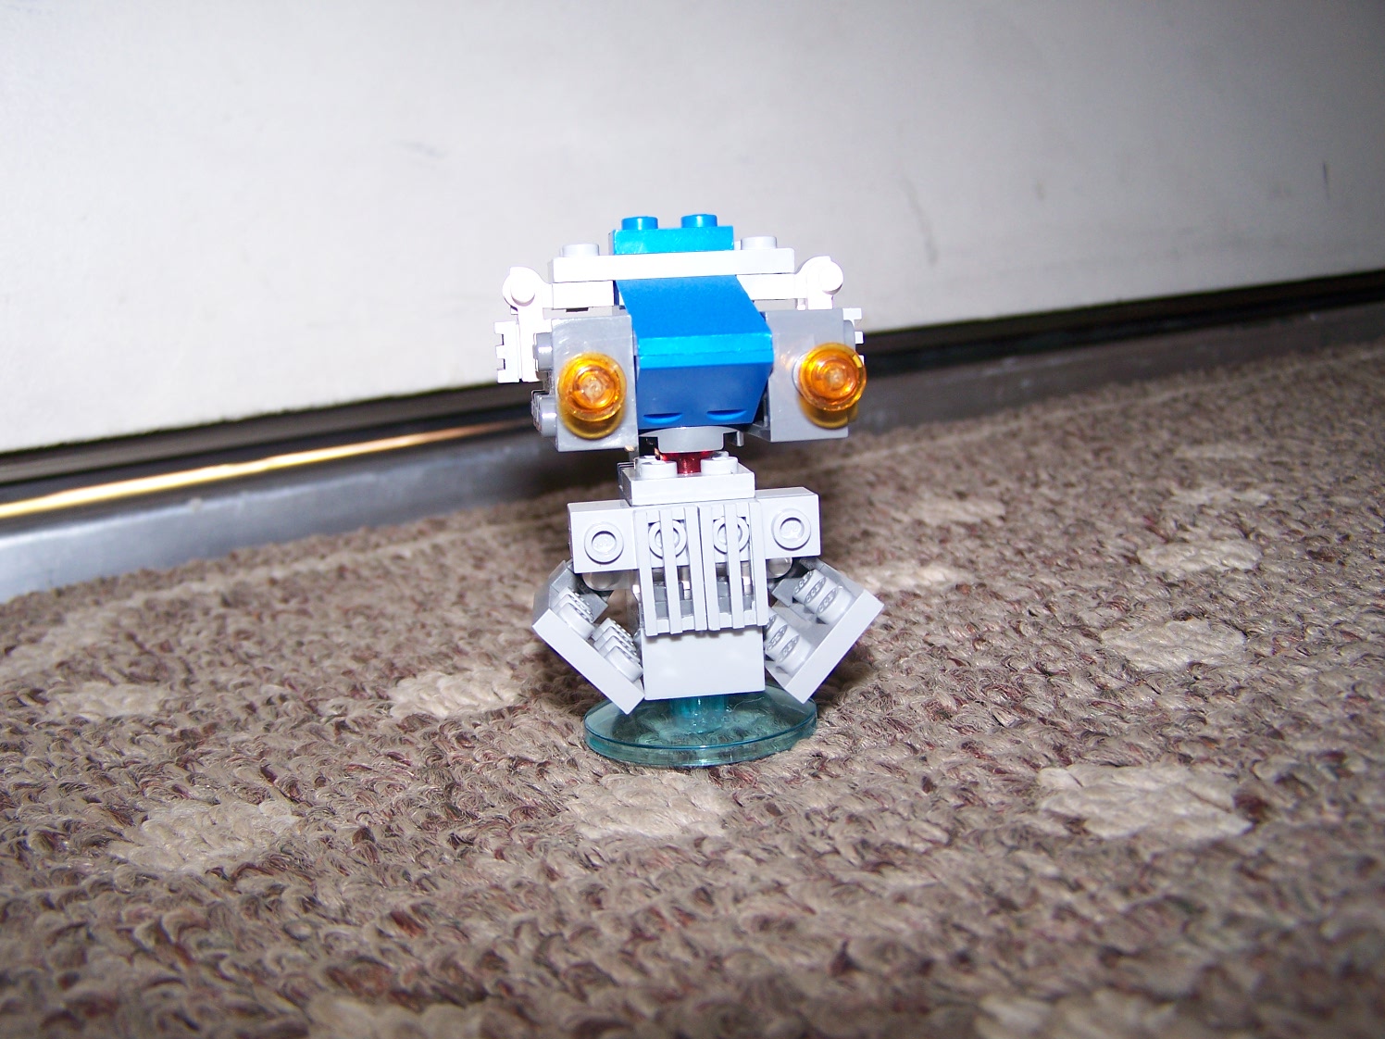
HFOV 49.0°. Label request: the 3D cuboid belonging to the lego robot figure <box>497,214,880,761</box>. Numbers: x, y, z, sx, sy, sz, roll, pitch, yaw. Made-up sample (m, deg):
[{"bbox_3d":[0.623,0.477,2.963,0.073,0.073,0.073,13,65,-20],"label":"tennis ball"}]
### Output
[{"bbox_3d":[0.000,-0.004,0.199,0.050,0.070,0.042,-4,8,-7],"label":"lego robot figure"}]

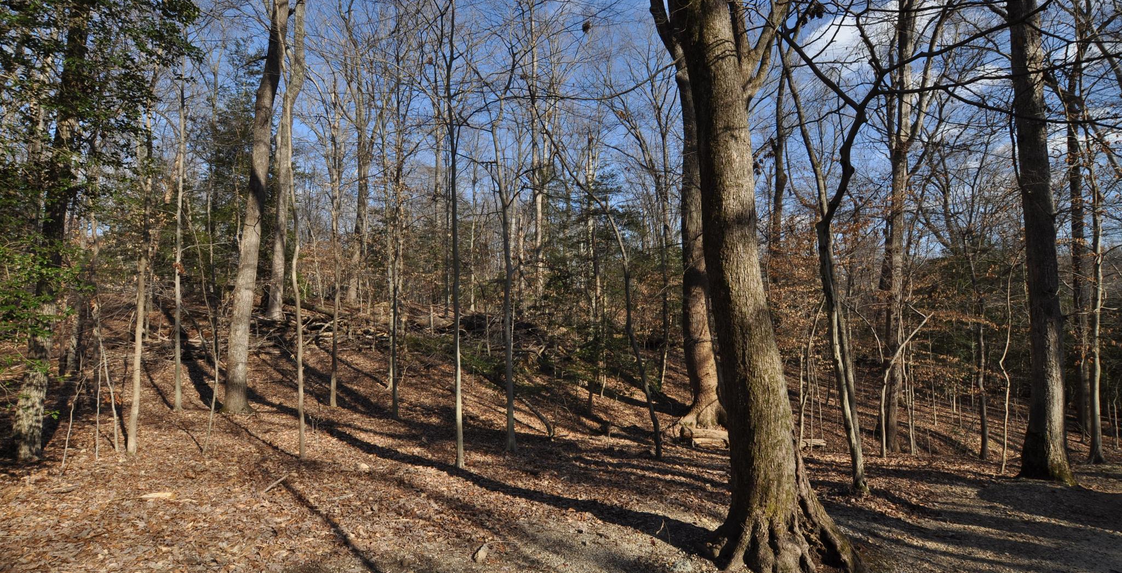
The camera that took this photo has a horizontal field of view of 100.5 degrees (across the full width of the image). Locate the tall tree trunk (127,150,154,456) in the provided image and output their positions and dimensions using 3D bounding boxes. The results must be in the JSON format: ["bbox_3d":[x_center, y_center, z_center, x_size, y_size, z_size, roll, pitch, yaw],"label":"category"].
[{"bbox_3d":[-5.301,0.182,5.883,0.170,3.853,0.130,2,-3,-42],"label":"tall tree trunk"}]

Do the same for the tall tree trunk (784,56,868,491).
[{"bbox_3d":[2.666,-0.160,4.695,0.720,4.406,0.400,-2,-3,30],"label":"tall tree trunk"}]

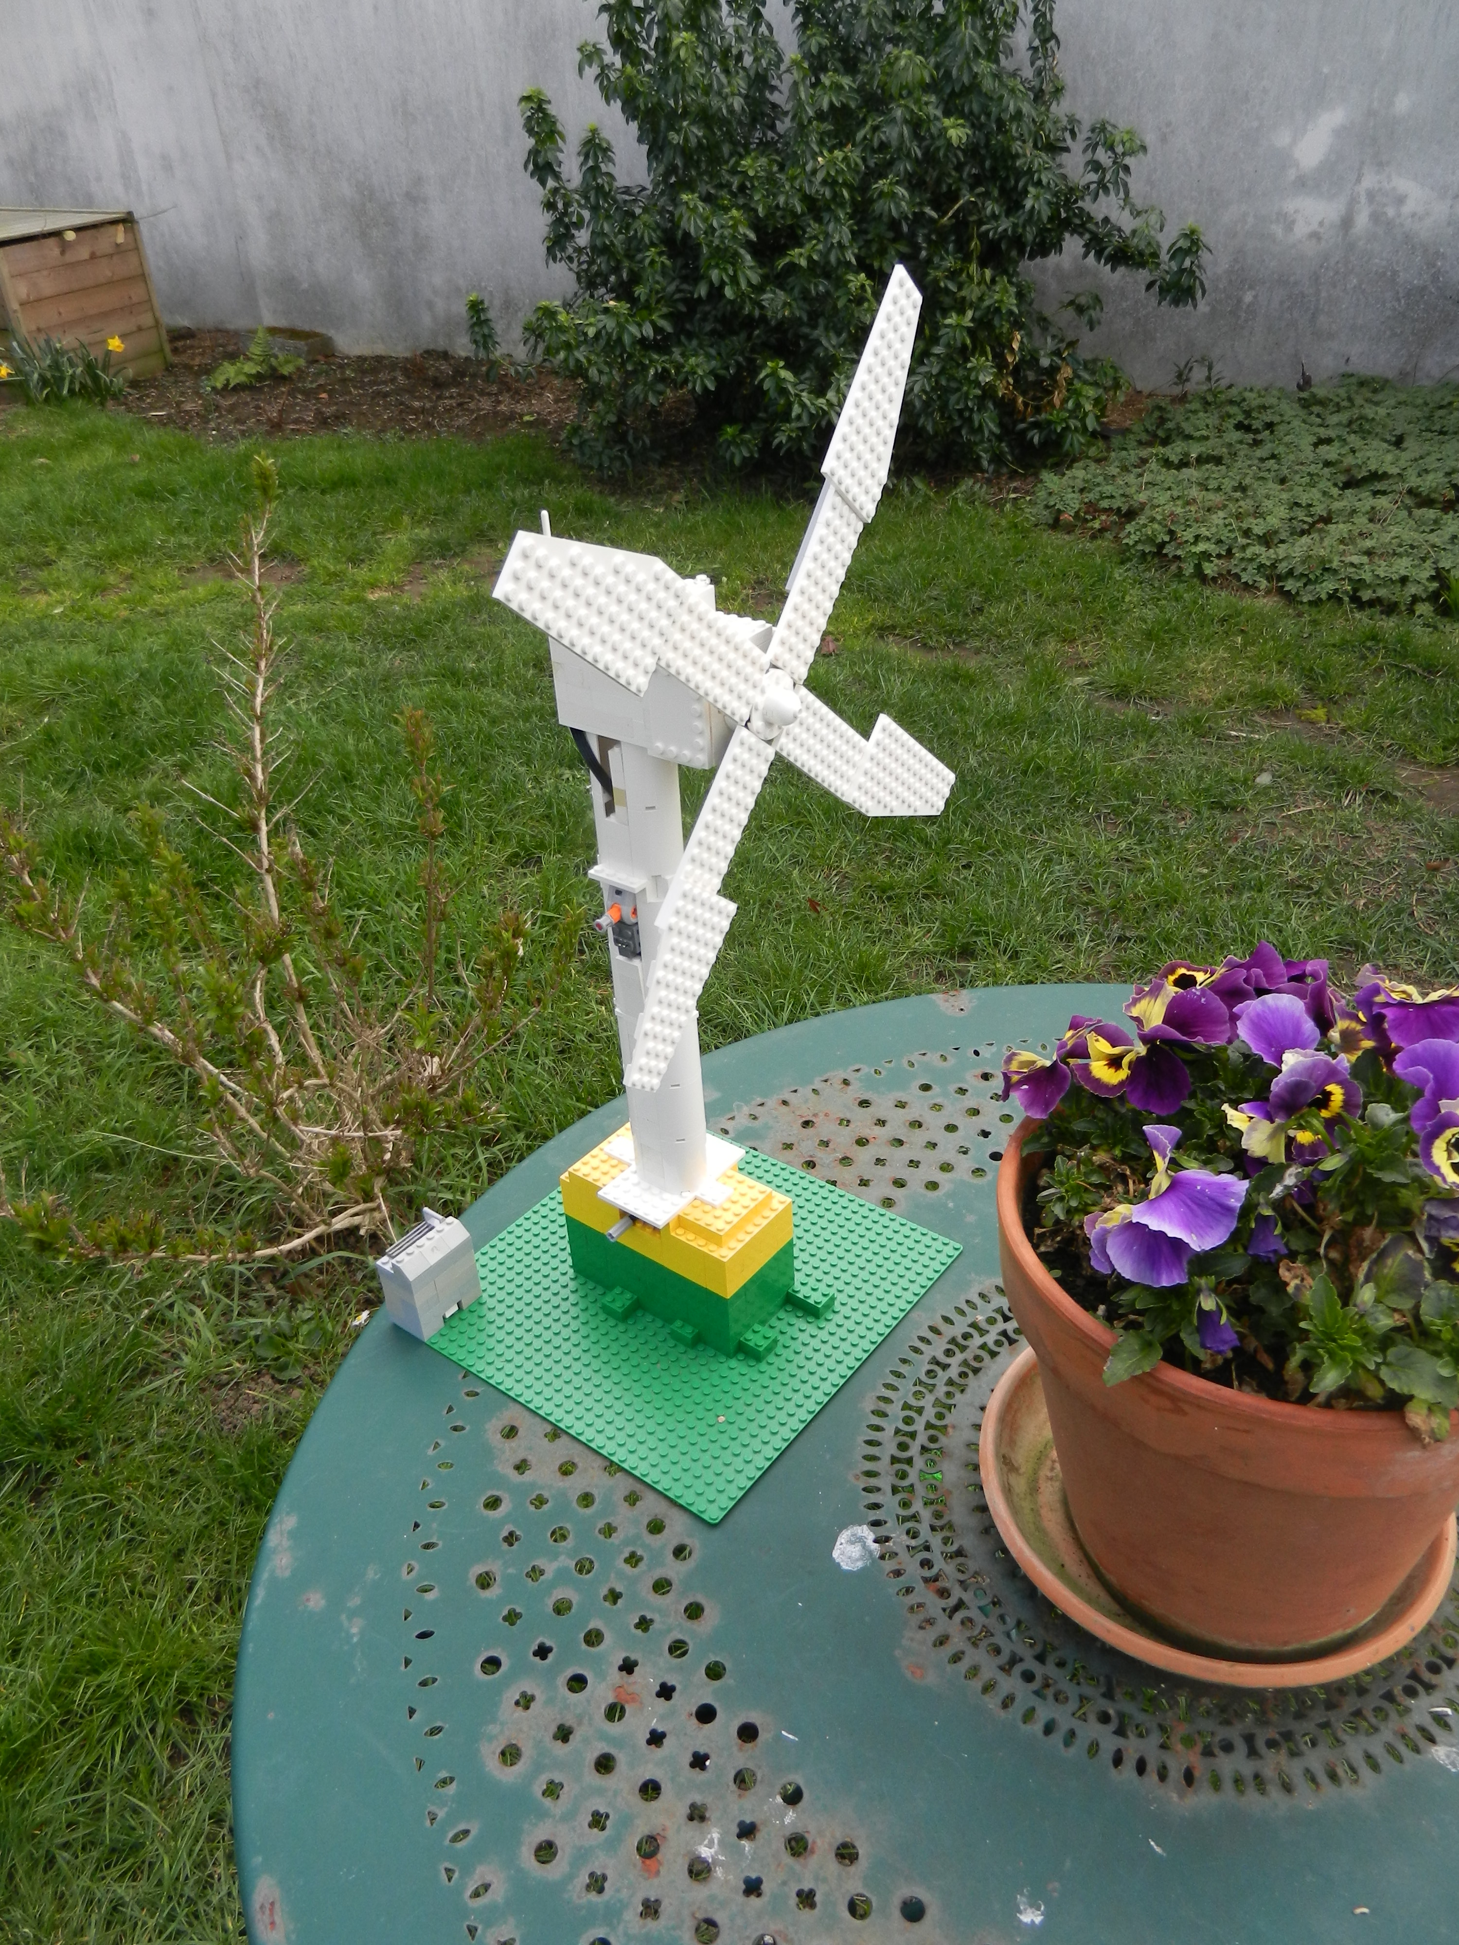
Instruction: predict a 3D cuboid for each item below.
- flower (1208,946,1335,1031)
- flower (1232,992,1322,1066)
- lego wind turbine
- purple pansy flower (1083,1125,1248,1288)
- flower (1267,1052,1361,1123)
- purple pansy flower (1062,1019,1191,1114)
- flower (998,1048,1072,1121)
[{"bbox_3d":[0.268,0.007,0.690,0.060,0.046,0.038,-14,33,-17],"label":"flower"},{"bbox_3d":[0.260,0.027,0.668,0.045,0.040,0.030,8,33,17],"label":"flower"},{"bbox_3d":[-0.023,-0.044,0.732,0.163,0.563,0.333,20,39,33],"label":"lego wind turbine"},{"bbox_3d":[0.187,0.100,0.602,0.050,0.052,0.063,17,37,30],"label":"purple pansy flower"},{"bbox_3d":[0.269,0.053,0.645,0.044,0.038,0.032,-29,40,-35],"label":"flower"},{"bbox_3d":[0.190,0.045,0.672,0.050,0.047,0.050,-12,33,-14],"label":"purple pansy flower"},{"bbox_3d":[0.148,0.053,0.682,0.032,0.037,0.036,9,34,20],"label":"flower"}]

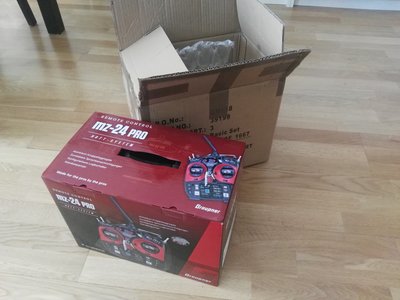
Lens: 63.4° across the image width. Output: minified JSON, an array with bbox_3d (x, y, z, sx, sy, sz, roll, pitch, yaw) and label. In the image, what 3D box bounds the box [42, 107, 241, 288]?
[{"bbox_3d":[-0.104,0.116,0.765,0.365,0.281,0.208,12,47,12],"label":"box"}]

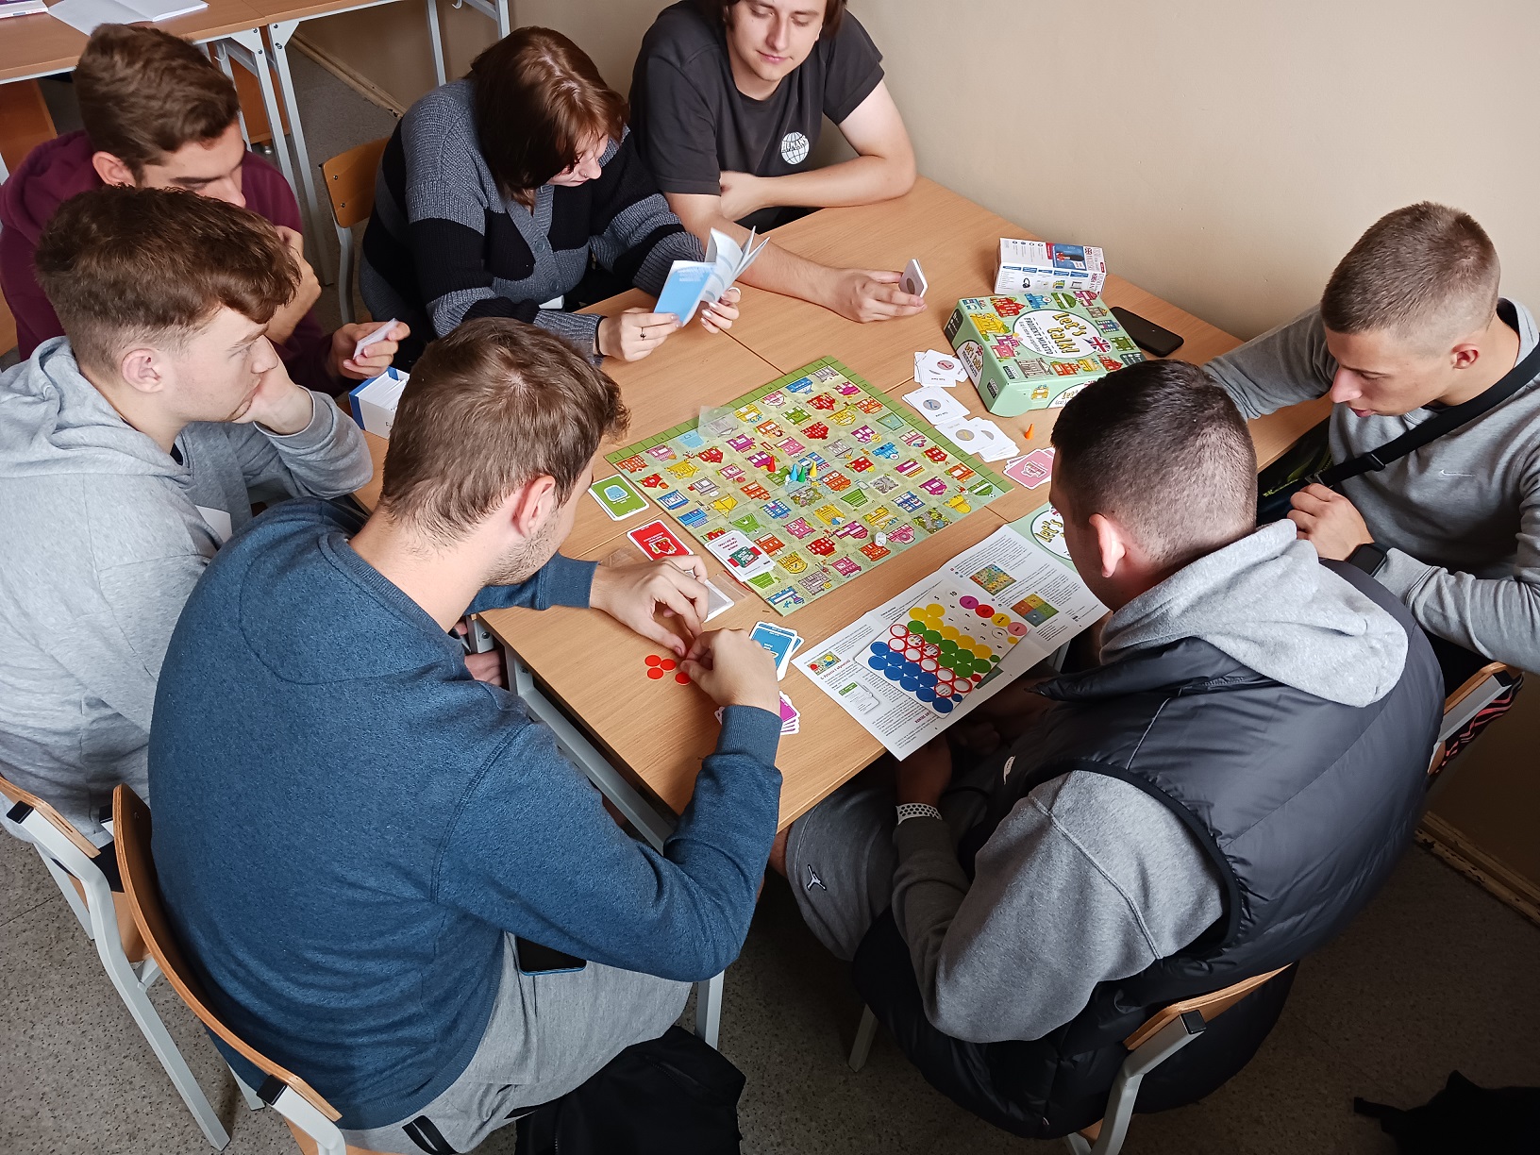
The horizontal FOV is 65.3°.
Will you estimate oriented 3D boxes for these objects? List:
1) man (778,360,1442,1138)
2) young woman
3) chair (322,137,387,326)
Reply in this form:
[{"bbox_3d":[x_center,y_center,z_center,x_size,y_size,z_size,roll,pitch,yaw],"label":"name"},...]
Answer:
[{"bbox_3d":[0.391,0.321,1.487,0.680,1.210,0.660,-31,52,-28],"label":"man"},{"bbox_3d":[-0.447,-0.456,2.321,0.550,1.150,0.900,-26,50,-24],"label":"young woman"},{"bbox_3d":[-0.600,-0.501,2.610,0.410,0.810,0.480,-31,52,-28],"label":"chair"}]

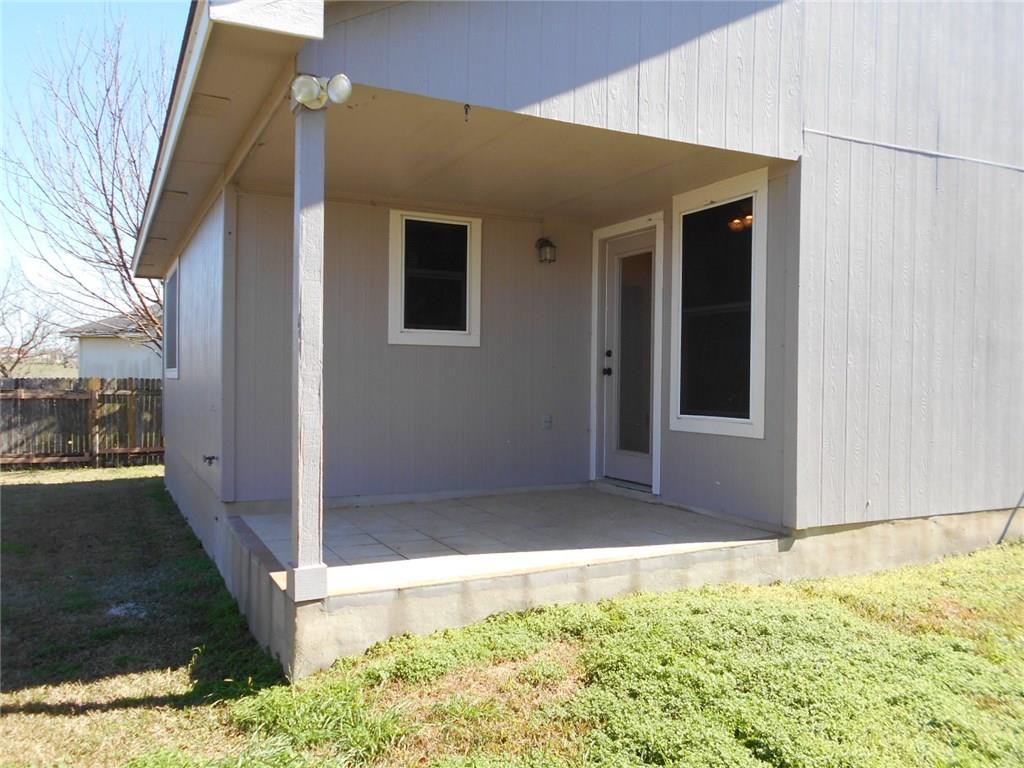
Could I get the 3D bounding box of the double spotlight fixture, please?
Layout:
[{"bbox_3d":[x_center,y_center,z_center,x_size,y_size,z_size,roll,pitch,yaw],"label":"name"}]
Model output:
[{"bbox_3d":[-0.810,-1.236,3.245,0.256,0.155,0.180,0,1,-27],"label":"double spotlight fixture"}]

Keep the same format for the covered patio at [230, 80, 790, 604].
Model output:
[{"bbox_3d":[-0.116,-0.202,5.003,3.010,2.300,2.270,0,1,-27],"label":"covered patio"}]

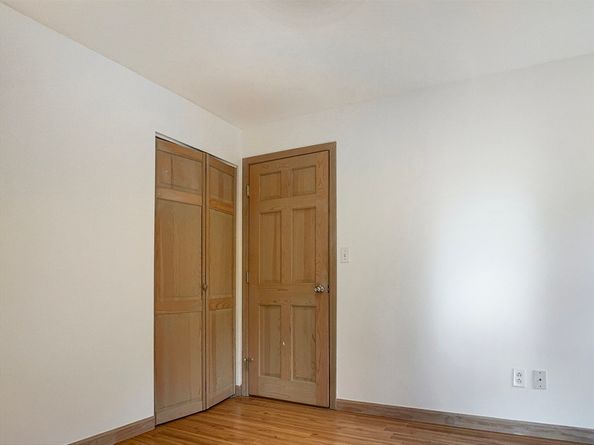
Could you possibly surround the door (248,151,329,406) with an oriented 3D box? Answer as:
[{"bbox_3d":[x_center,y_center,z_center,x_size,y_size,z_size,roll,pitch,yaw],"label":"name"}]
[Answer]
[{"bbox_3d":[-0.072,0.460,4.051,0.795,2.030,0.050,-3,-6,32],"label":"door"}]

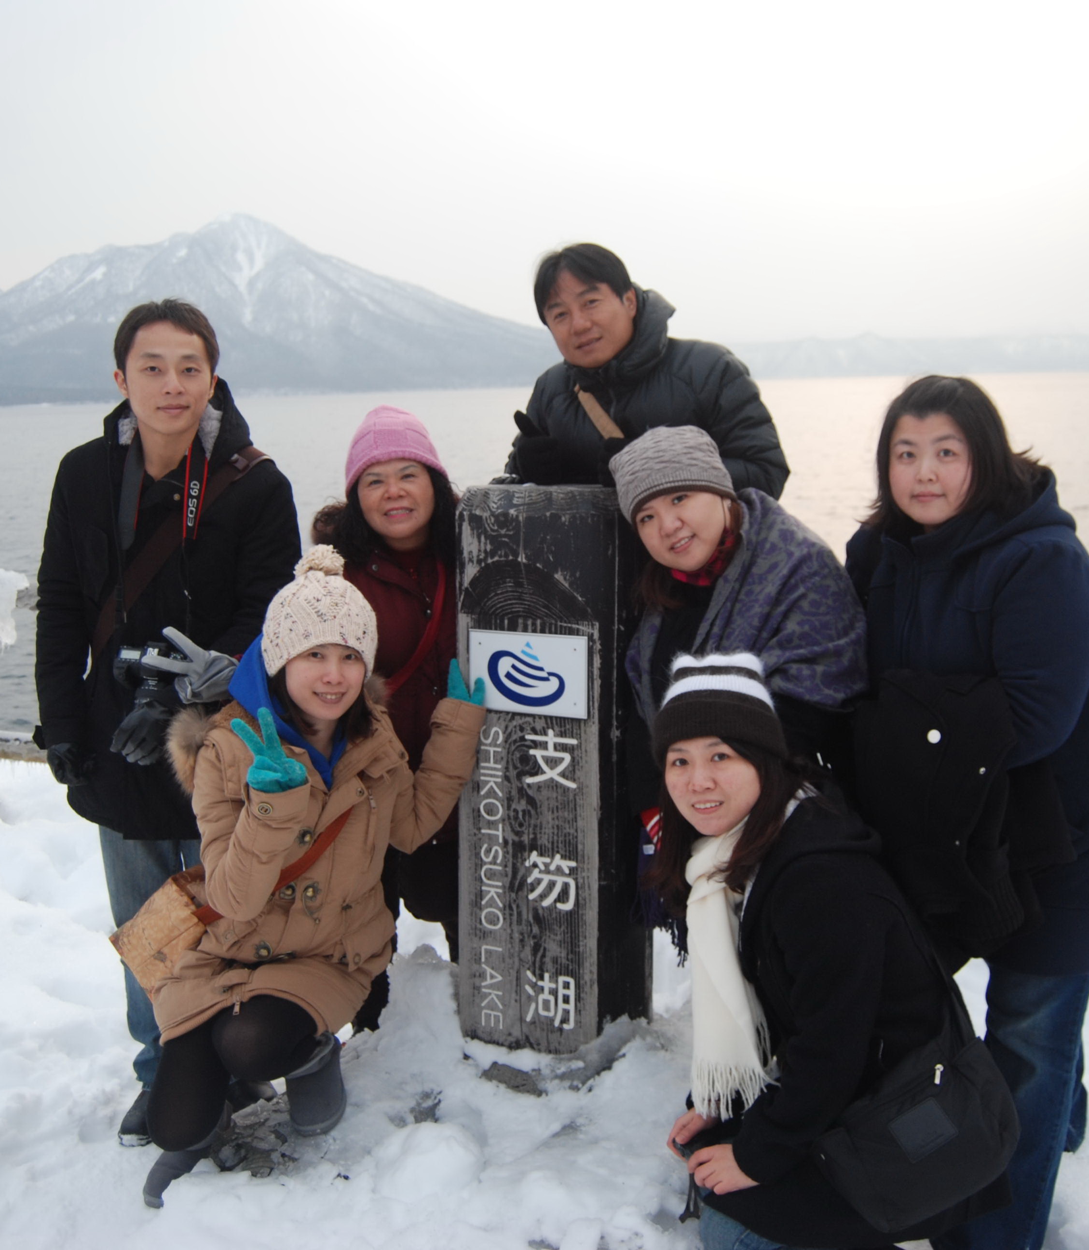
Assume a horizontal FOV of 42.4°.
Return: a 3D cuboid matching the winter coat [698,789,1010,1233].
[{"bbox_3d":[0.508,0.641,2.300,0.450,0.670,0.430,7,13,41],"label":"winter coat"}]

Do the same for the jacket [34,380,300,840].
[{"bbox_3d":[-0.726,-0.036,2.700,0.470,0.840,0.300,-4,10,-14],"label":"jacket"}]

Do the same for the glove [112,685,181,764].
[{"bbox_3d":[-0.714,0.179,2.527,0.110,0.165,0.080,29,0,9],"label":"glove"}]

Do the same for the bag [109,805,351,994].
[{"bbox_3d":[-0.586,0.502,2.542,0.400,0.340,0.240,2,10,20],"label":"bag"}]

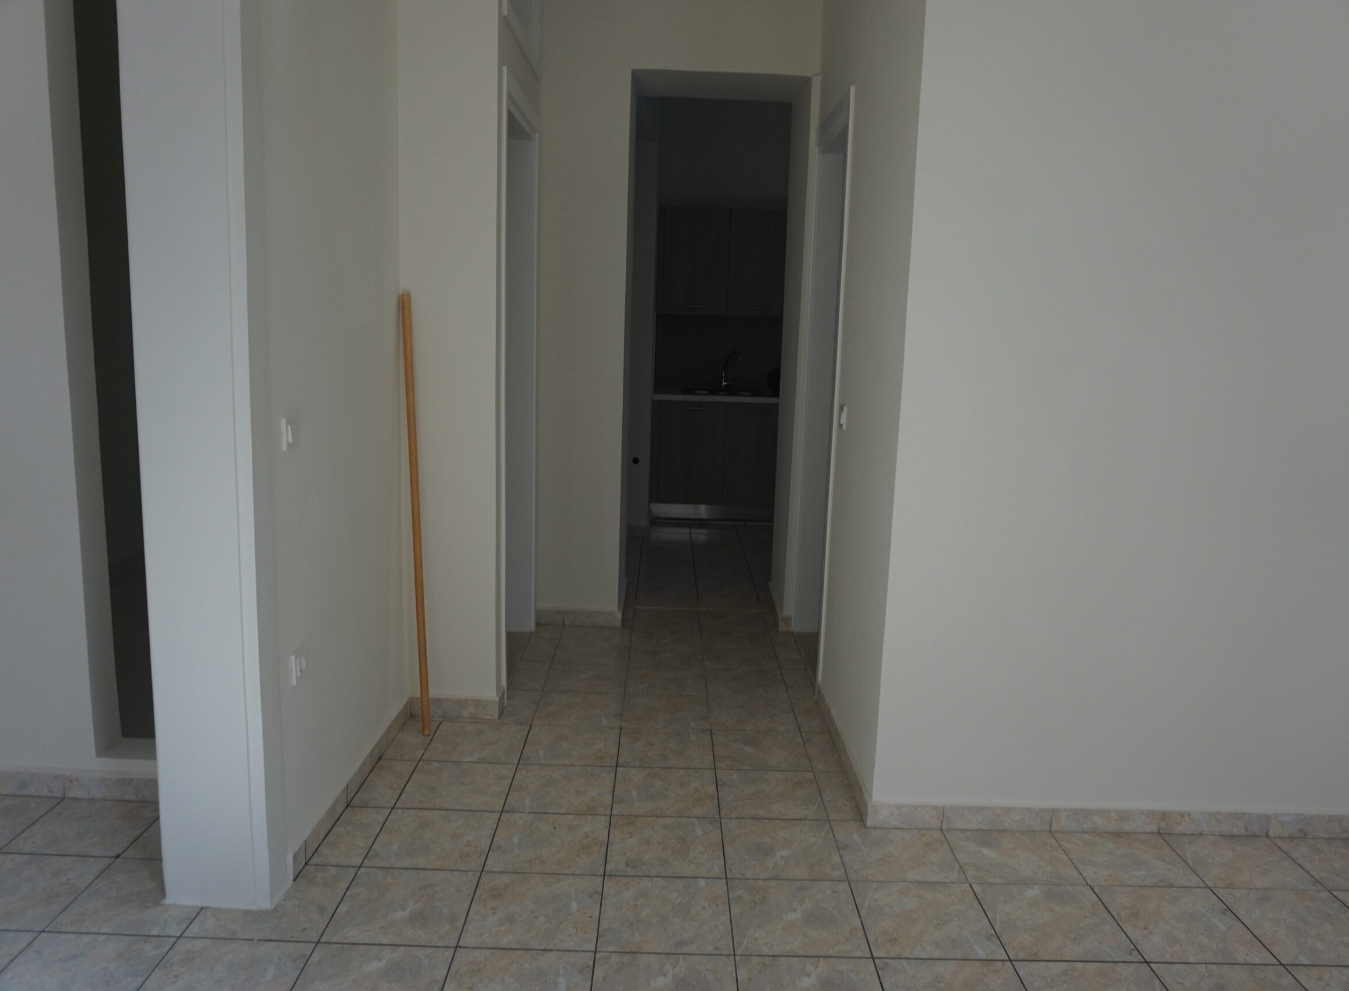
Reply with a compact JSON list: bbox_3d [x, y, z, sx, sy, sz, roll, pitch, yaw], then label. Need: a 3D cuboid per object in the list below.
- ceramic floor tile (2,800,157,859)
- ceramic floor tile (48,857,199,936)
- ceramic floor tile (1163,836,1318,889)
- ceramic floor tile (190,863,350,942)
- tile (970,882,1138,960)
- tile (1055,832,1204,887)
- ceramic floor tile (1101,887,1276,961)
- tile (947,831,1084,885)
[{"bbox_3d":[-1.557,0.888,2.642,0.307,0.011,0.301,2,10,-1],"label":"ceramic floor tile"},{"bbox_3d":[-1.249,0.950,2.341,0.307,0.011,0.307,2,10,-1],"label":"ceramic floor tile"},{"bbox_3d":[1.621,1.057,2.821,0.326,0.010,0.300,2,10,-1],"label":"ceramic floor tile"},{"bbox_3d":[-1.008,1.028,2.479,0.326,0.010,0.326,2,10,-1],"label":"ceramic floor tile"},{"bbox_3d":[0.965,1.091,2.502,0.326,0.010,0.326,2,10,-1],"label":"tile"},{"bbox_3d":[1.209,0.978,2.653,0.307,0.011,0.273,2,10,-1],"label":"tile"},{"bbox_3d":[1.208,1.027,2.368,0.307,0.011,0.307,2,10,-1],"label":"ceramic floor tile"},{"bbox_3d":[0.956,1.031,2.812,0.323,0.010,0.284,2,10,-1],"label":"tile"}]

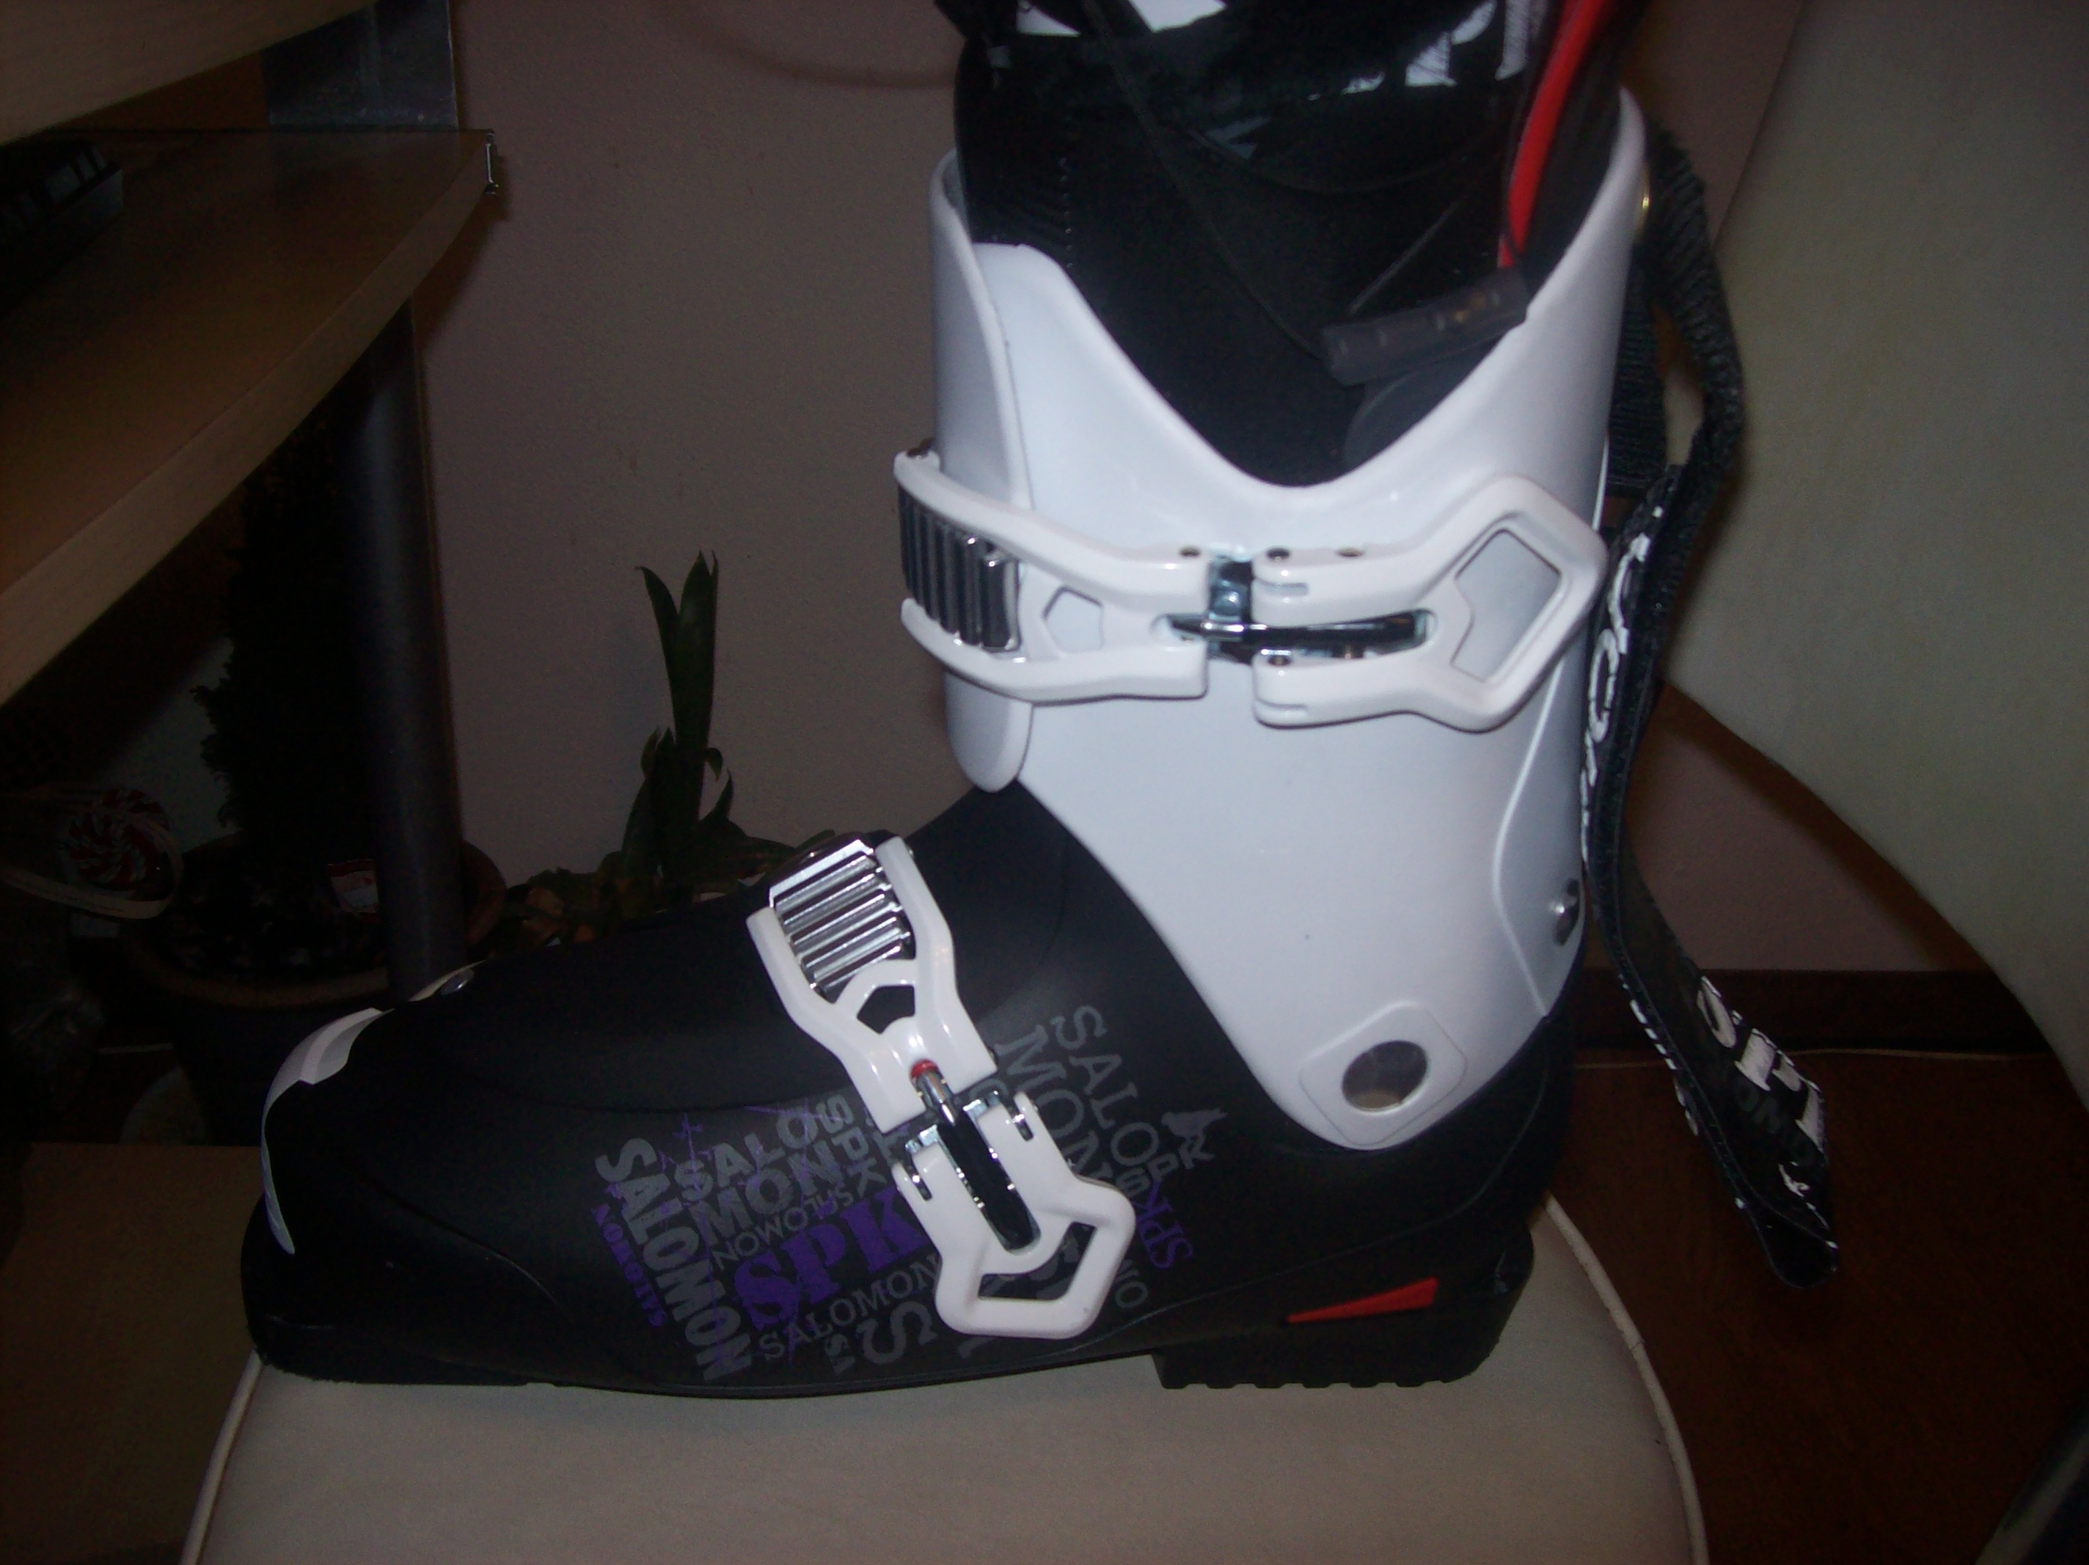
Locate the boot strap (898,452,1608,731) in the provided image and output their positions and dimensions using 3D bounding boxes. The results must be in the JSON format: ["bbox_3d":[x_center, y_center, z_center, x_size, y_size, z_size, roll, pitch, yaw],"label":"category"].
[{"bbox_3d":[0.041,-0.040,0.445,0.148,0.055,0.078,1,22,0],"label":"boot strap"}]

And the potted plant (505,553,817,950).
[{"bbox_3d":[-0.233,0.050,1.424,0.210,0.430,0.200,1,22,0],"label":"potted plant"}]

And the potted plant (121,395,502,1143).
[{"bbox_3d":[-0.448,-0.003,1.330,0.240,0.590,0.240,1,22,0],"label":"potted plant"}]

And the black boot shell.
[{"bbox_3d":[-0.038,0.062,0.518,0.326,0.148,0.115,1,22,-2],"label":"black boot shell"}]

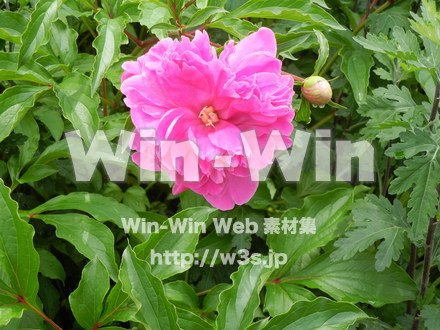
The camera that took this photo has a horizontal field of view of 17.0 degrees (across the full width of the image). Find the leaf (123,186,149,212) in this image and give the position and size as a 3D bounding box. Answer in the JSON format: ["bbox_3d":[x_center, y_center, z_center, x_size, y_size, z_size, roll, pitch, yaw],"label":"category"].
[{"bbox_3d":[-0.076,0.031,1.330,0.021,0.008,0.026,-5,60,-3],"label":"leaf"}]

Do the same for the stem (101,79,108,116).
[{"bbox_3d":[-0.106,-0.062,1.350,0.004,0.040,0.004,-3,30,2],"label":"stem"}]

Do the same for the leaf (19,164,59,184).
[{"bbox_3d":[-0.160,0.008,1.300,0.039,0.009,0.018,-21,43,-15],"label":"leaf"}]

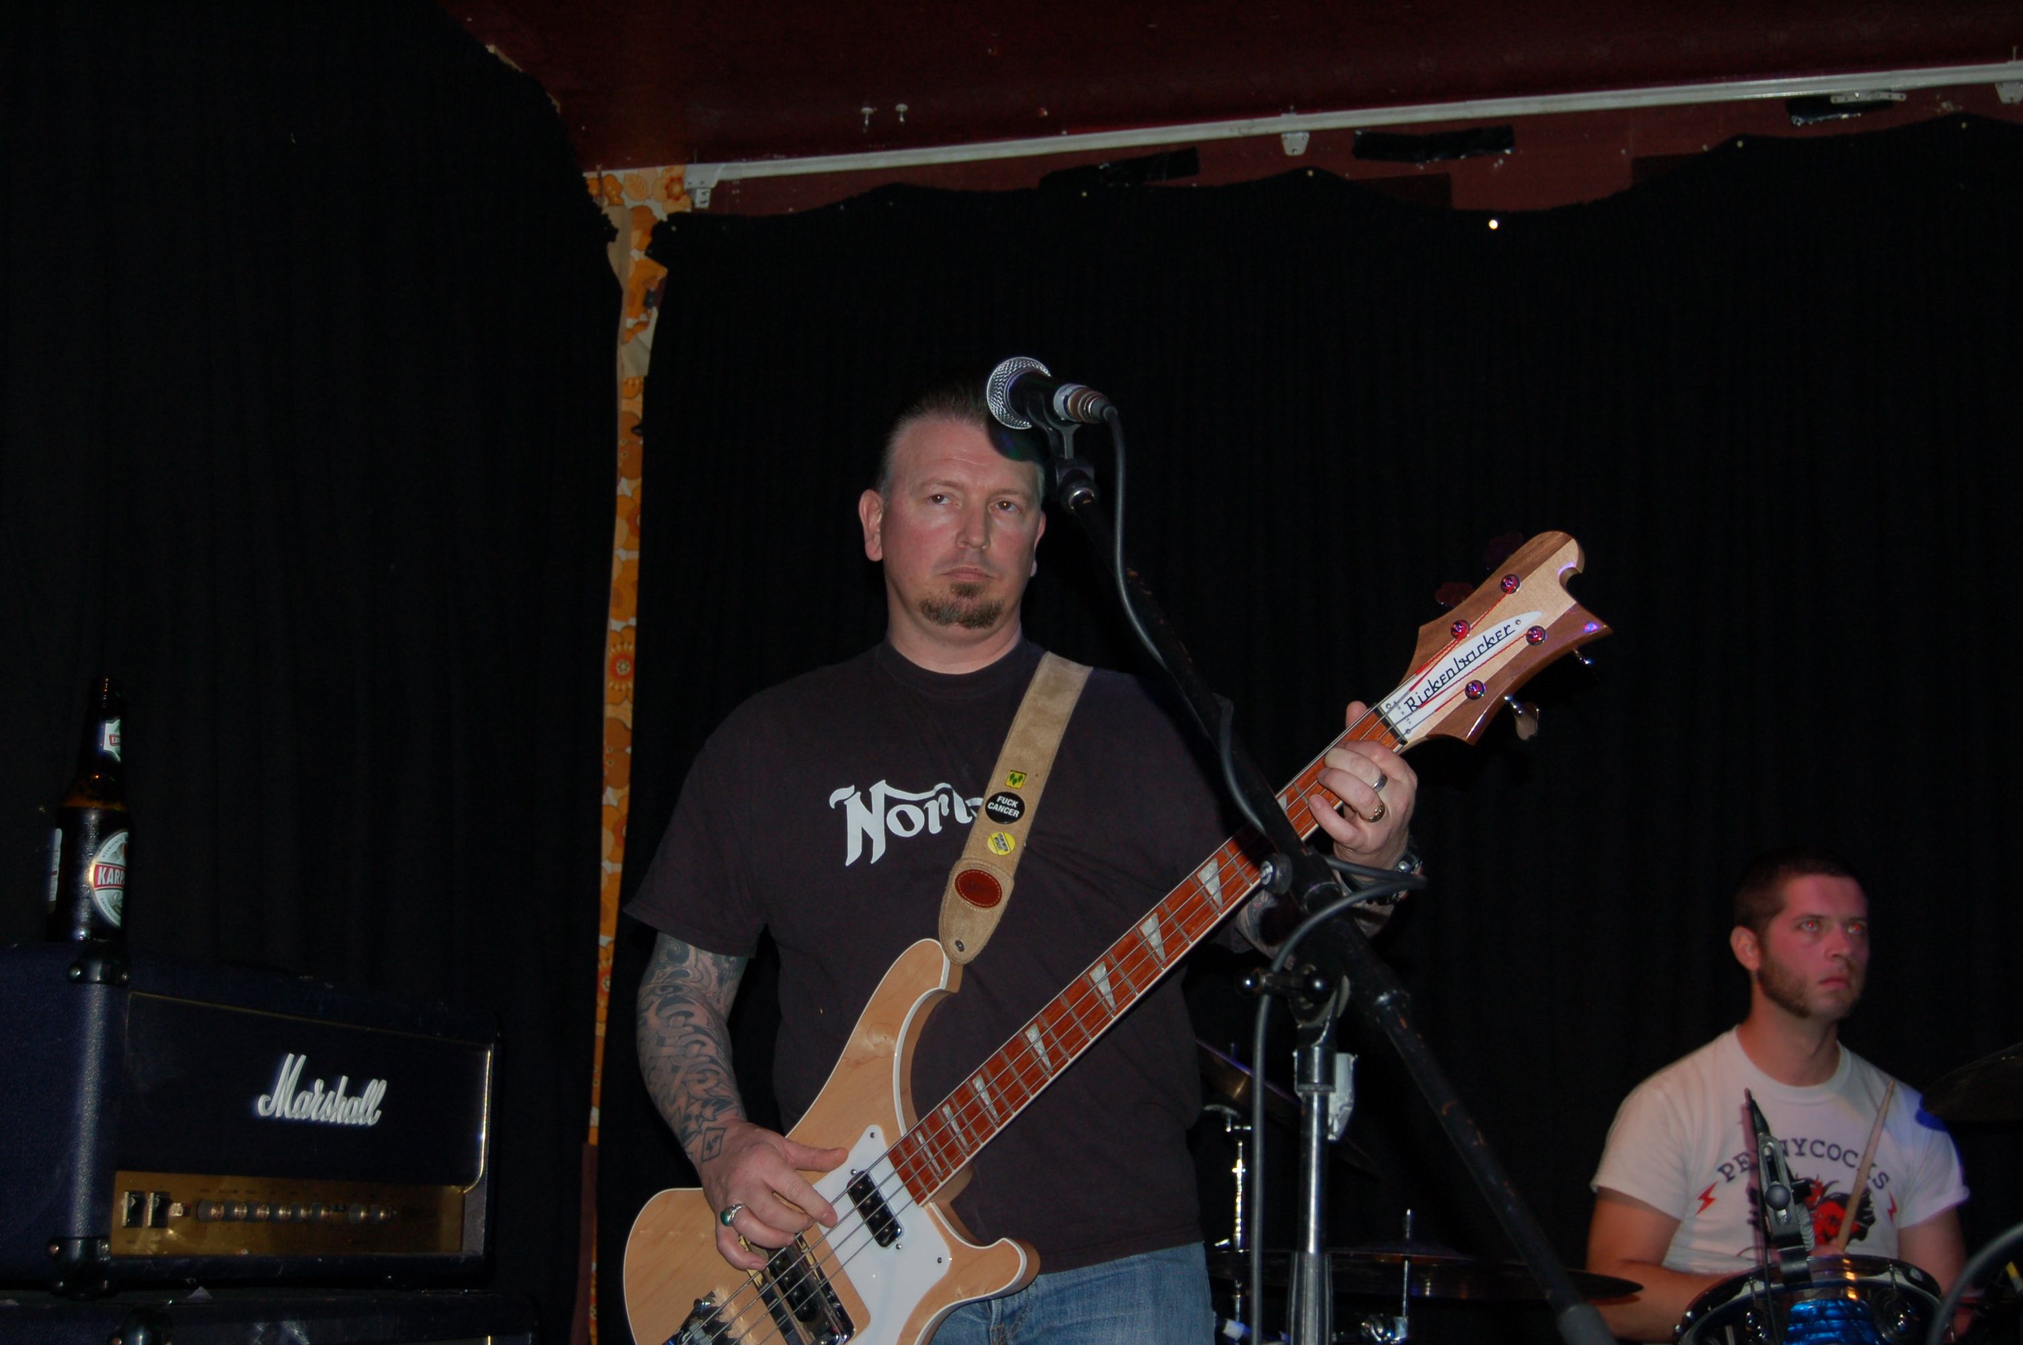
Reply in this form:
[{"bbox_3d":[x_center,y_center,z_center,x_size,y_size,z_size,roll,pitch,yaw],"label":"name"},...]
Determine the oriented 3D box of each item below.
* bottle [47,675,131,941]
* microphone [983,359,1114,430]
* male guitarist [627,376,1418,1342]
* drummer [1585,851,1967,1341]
[{"bbox_3d":[-0.817,0.131,2.550,0.070,0.255,0.070,3,-11,-8],"label":"bottle"},{"bbox_3d":[0.021,-0.188,1.950,0.052,0.052,0.175,3,7,-12],"label":"microphone"},{"bbox_3d":[-0.018,0.558,2.550,0.710,1.750,0.520,1,-11,2],"label":"male guitarist"},{"bbox_3d":[1.027,0.871,3.603,0.600,1.350,0.720,1,-11,2],"label":"drummer"}]

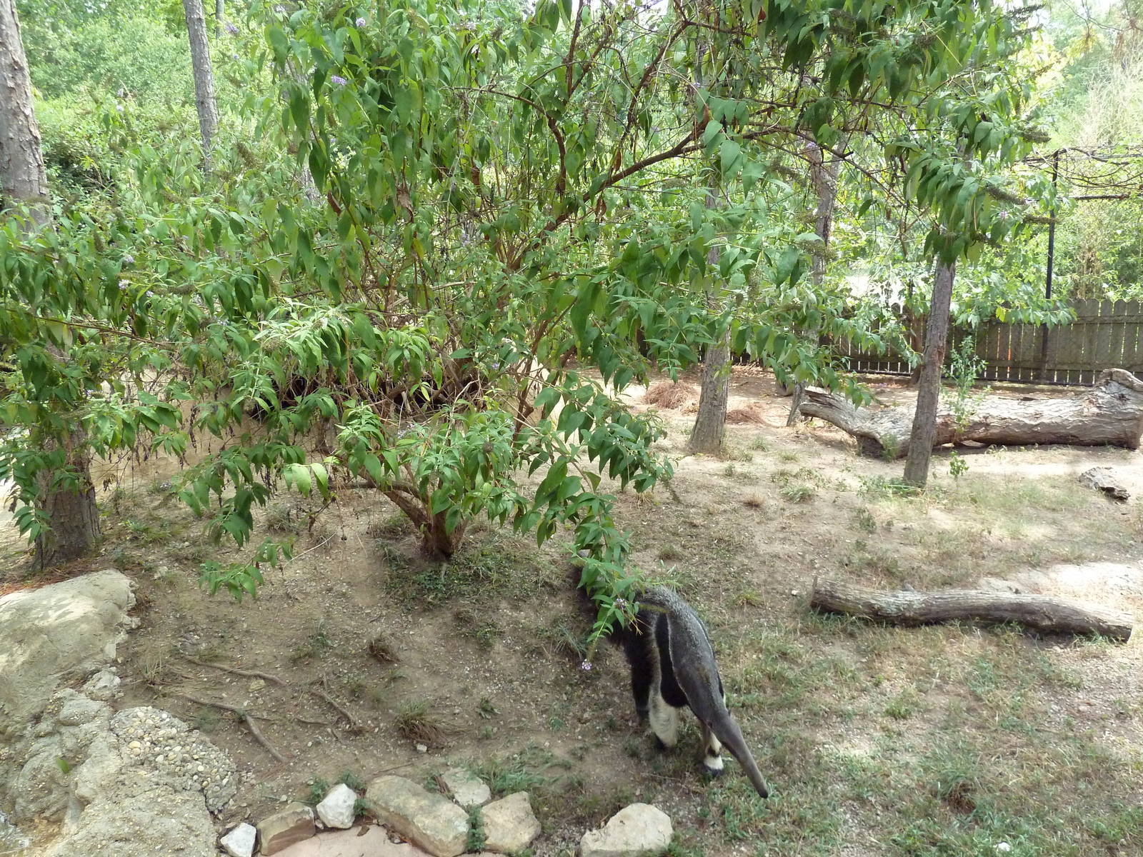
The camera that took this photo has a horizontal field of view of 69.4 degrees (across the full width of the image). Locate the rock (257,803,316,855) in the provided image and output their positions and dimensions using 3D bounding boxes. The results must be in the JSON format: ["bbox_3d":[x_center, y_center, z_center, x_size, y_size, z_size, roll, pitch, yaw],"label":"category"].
[{"bbox_3d":[-0.913,1.283,2.645,0.180,0.090,0.105,-6,11,-22],"label":"rock"}]

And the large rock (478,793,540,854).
[{"bbox_3d":[-0.198,1.256,2.629,0.185,0.105,0.170,-1,10,3],"label":"large rock"}]

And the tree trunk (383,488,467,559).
[{"bbox_3d":[-0.958,0.622,5.402,0.480,0.400,0.320,-3,10,-9],"label":"tree trunk"}]

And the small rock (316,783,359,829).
[{"bbox_3d":[-0.778,1.254,2.743,0.125,0.105,0.115,-4,10,-11],"label":"small rock"}]

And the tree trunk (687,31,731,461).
[{"bbox_3d":[1.377,-1.727,8.316,0.360,3.900,0.360,-2,10,0],"label":"tree trunk"}]

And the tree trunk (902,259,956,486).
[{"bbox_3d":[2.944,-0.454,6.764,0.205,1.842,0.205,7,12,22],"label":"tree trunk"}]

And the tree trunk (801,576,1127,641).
[{"bbox_3d":[1.936,0.907,4.104,1.428,0.155,0.200,2,11,21],"label":"tree trunk"}]

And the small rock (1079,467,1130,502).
[{"bbox_3d":[4.114,0.431,6.370,0.330,0.160,0.360,1,10,17],"label":"small rock"}]

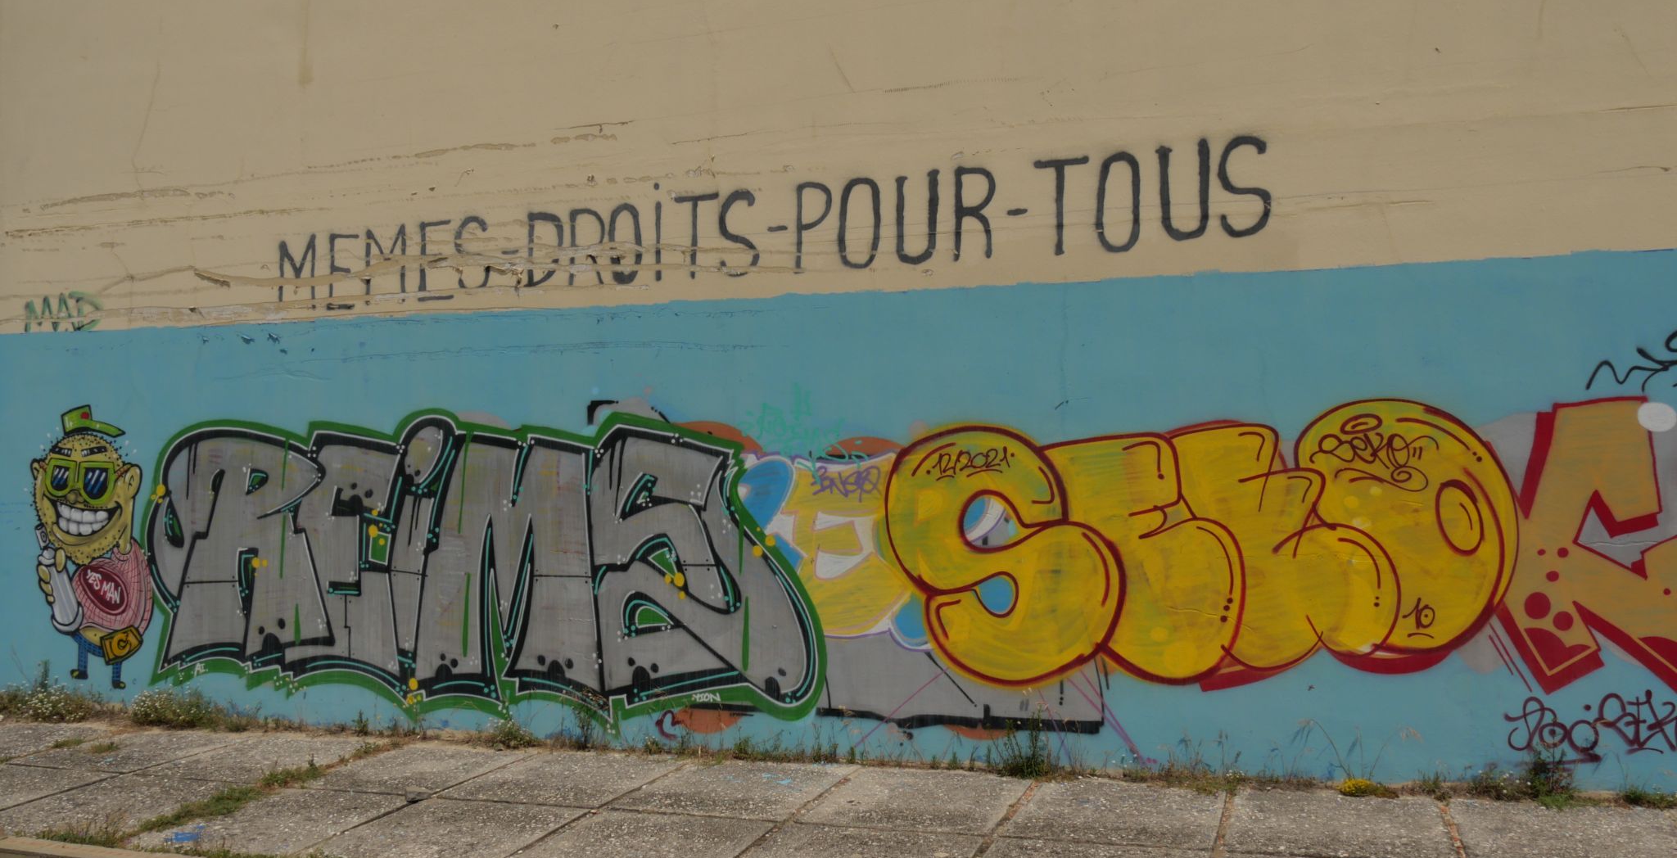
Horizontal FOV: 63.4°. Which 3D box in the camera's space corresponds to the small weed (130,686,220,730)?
[{"bbox_3d":[-4.076,1.748,8.570,0.536,0.232,0.280,-1,-2,18],"label":"small weed"}]

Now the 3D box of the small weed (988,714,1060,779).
[{"bbox_3d":[0.968,1.614,6.949,0.338,0.306,0.240,-1,-2,18],"label":"small weed"}]

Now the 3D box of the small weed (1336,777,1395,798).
[{"bbox_3d":[2.553,1.732,6.563,0.270,0.070,0.140,-1,-2,19],"label":"small weed"}]

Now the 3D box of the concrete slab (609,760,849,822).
[{"bbox_3d":[-0.540,1.884,6.954,0.925,0.080,1.027,-2,-1,19],"label":"concrete slab"}]

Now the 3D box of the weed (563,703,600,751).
[{"bbox_3d":[-1.499,1.756,7.973,0.183,0.250,0.120,-1,-2,19],"label":"weed"}]

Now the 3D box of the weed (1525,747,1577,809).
[{"bbox_3d":[3.254,1.596,6.246,0.217,0.256,0.220,-1,-2,18],"label":"weed"}]

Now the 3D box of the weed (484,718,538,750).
[{"bbox_3d":[-1.947,1.819,8.095,0.286,0.150,0.170,-1,-2,19],"label":"weed"}]

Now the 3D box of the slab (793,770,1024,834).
[{"bbox_3d":[0.386,1.859,6.650,0.913,0.080,1.014,-2,-1,19],"label":"slab"}]

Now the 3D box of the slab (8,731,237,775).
[{"bbox_3d":[-4.289,1.989,8.225,0.880,0.080,0.922,-2,-1,19],"label":"slab"}]

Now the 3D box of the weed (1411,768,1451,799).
[{"bbox_3d":[2.794,1.669,6.423,0.173,0.131,0.150,-1,-2,18],"label":"weed"}]

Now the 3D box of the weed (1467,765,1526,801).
[{"bbox_3d":[3.090,1.659,6.409,0.251,0.143,0.200,-1,-2,18],"label":"weed"}]

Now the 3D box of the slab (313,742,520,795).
[{"bbox_3d":[-2.371,1.936,7.591,0.882,0.080,1.043,-2,-1,19],"label":"slab"}]

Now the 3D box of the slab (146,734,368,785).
[{"bbox_3d":[-3.221,1.869,7.566,0.911,0.080,1.069,-1,-2,18],"label":"slab"}]

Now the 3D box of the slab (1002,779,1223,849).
[{"bbox_3d":[1.285,1.784,6.157,0.874,0.080,1.056,-1,-2,18],"label":"slab"}]

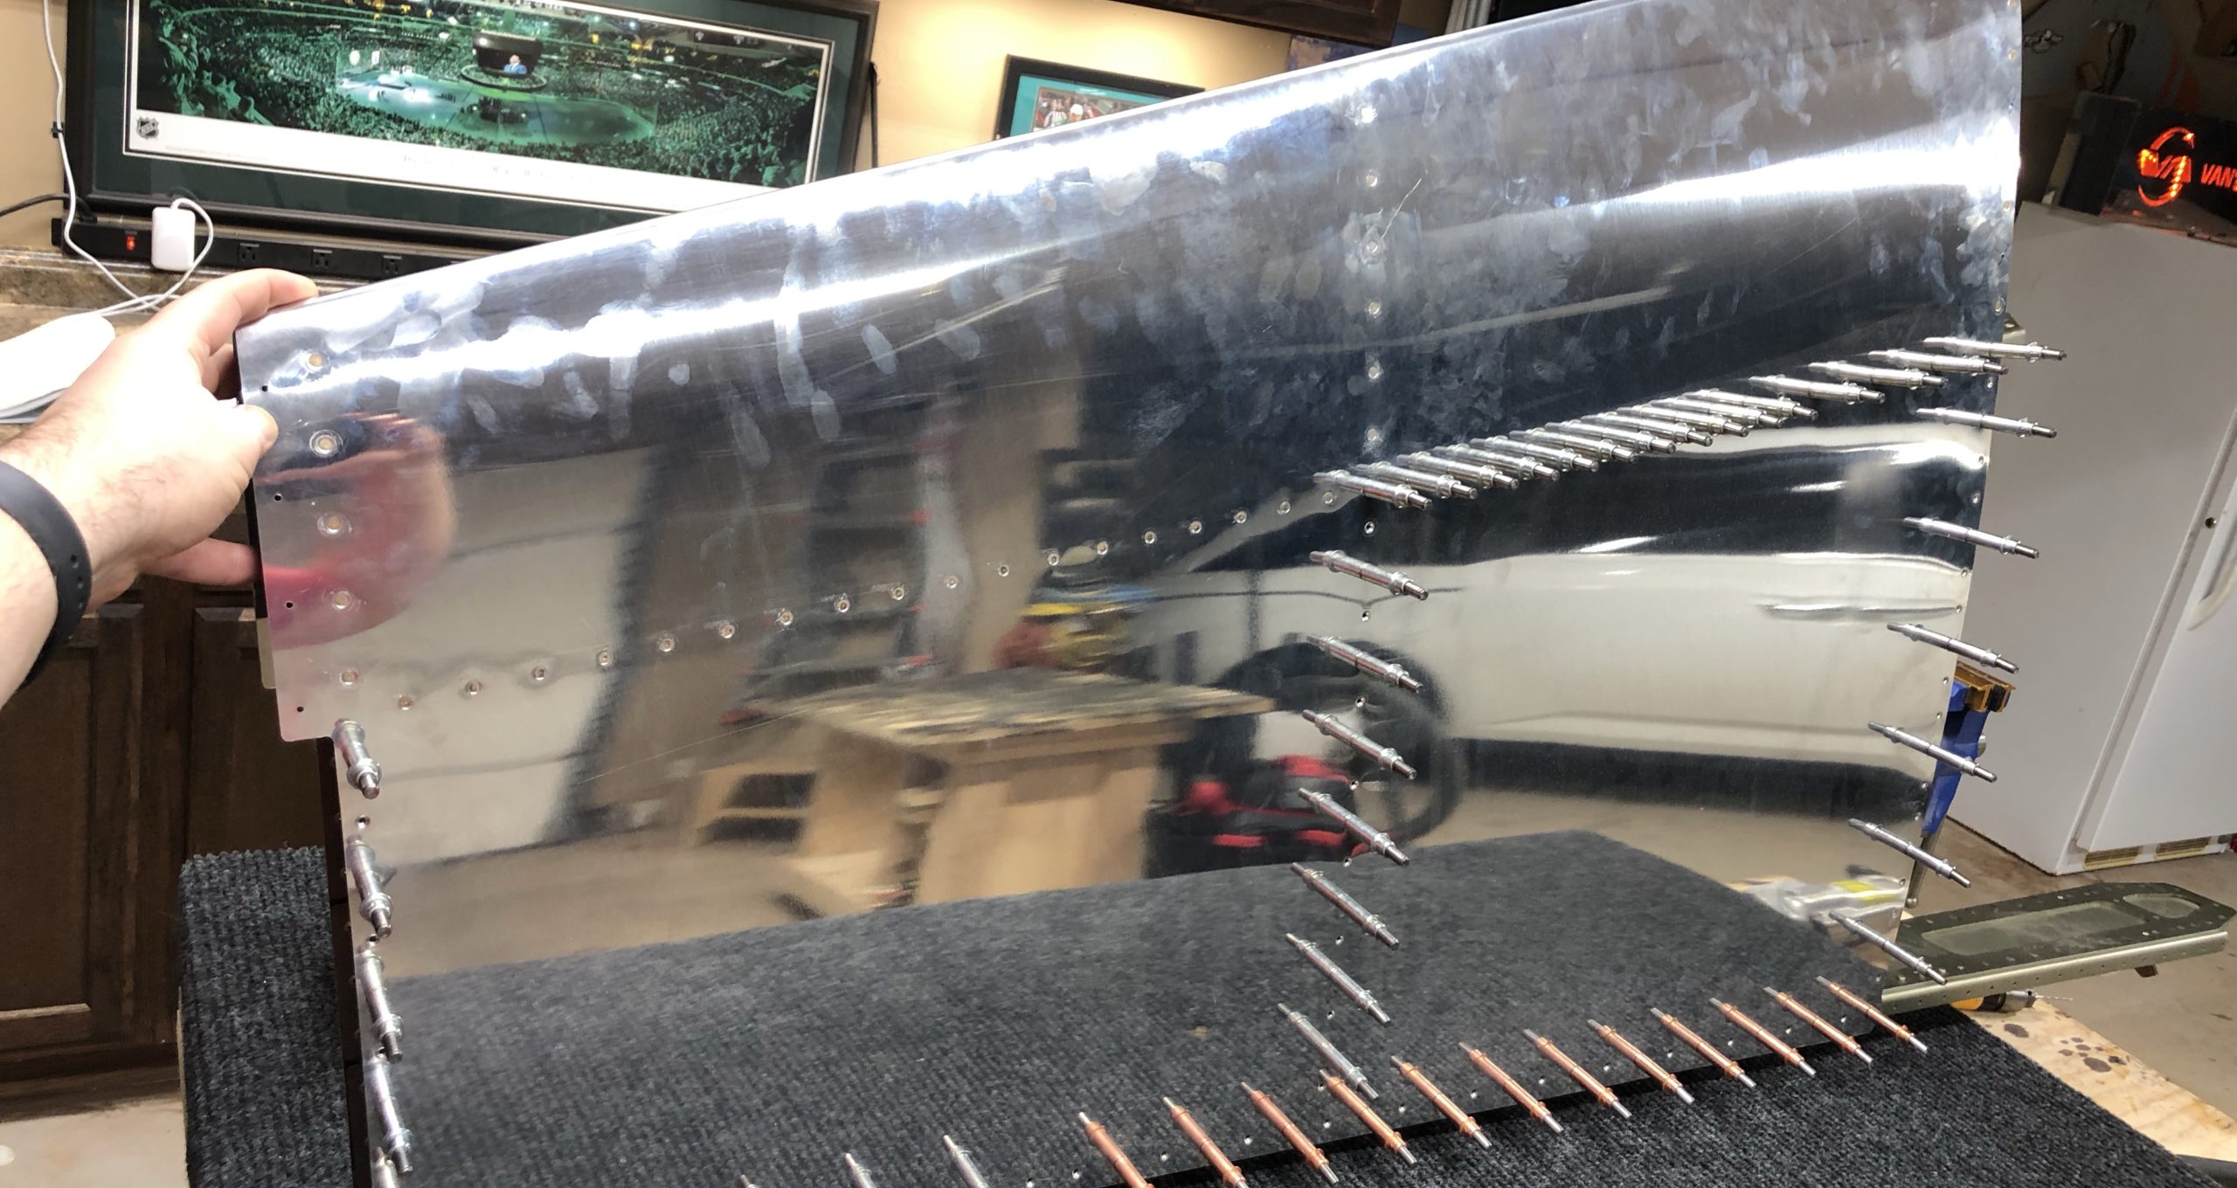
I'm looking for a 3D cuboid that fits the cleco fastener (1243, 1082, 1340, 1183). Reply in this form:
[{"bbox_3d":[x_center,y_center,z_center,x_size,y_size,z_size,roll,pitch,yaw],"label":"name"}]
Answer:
[{"bbox_3d":[0.085,0.268,0.900,0.009,0.009,0.079,-1,20,-30],"label":"cleco fastener"}]

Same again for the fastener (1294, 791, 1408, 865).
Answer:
[{"bbox_3d":[0.110,0.109,0.850,0.009,0.009,0.079,-1,18,-30],"label":"fastener"}]

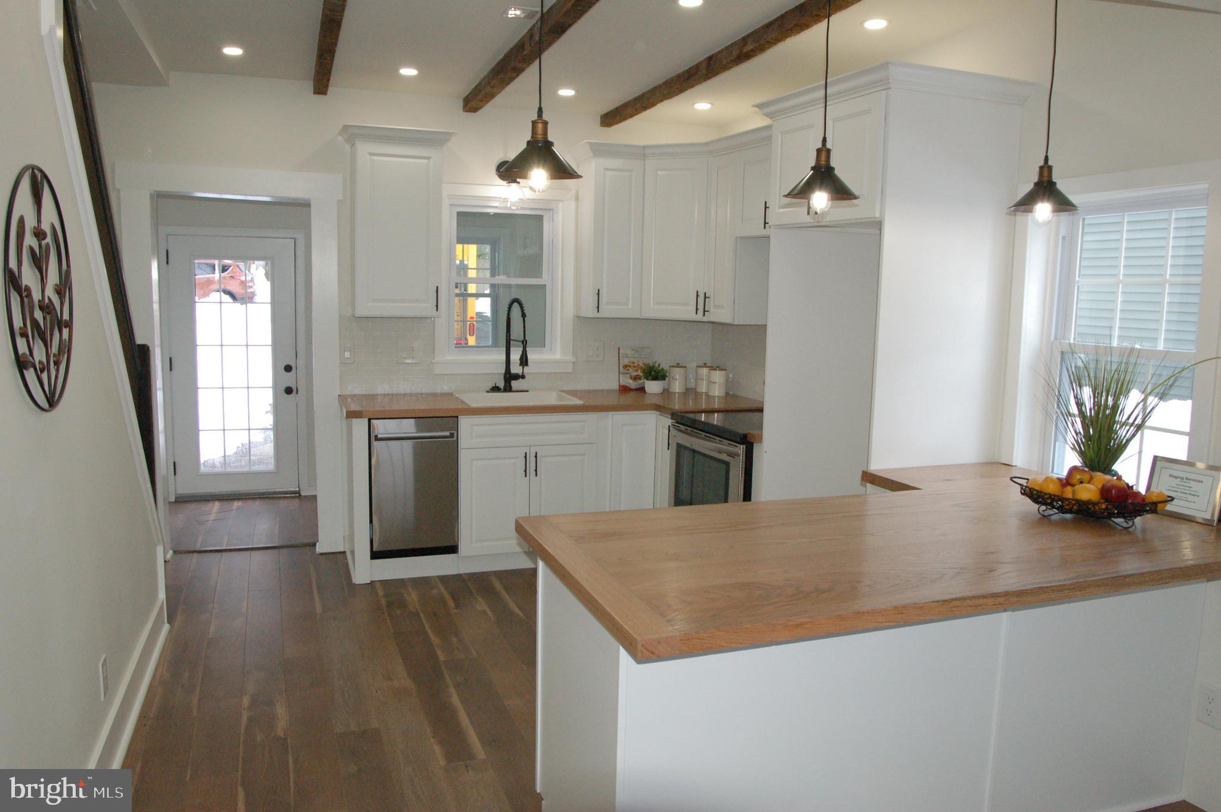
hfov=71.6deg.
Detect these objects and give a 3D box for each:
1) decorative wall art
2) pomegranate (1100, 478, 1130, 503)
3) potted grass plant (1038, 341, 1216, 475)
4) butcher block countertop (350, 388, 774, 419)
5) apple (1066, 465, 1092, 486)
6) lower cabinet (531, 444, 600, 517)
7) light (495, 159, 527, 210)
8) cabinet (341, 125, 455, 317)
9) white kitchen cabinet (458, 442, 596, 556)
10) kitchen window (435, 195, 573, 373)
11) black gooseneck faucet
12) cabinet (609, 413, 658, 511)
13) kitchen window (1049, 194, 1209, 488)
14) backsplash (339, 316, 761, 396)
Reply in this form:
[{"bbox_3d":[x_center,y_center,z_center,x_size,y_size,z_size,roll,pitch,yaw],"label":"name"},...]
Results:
[{"bbox_3d":[-1.339,-0.274,1.998,0.035,0.584,0.606,-1,8,-21],"label":"decorative wall art"},{"bbox_3d":[1.399,0.235,2.348,0.078,0.078,0.078,-1,8,-21],"label":"pomegranate"},{"bbox_3d":[1.655,0.046,2.740,0.420,0.480,0.440,-1,8,-21],"label":"potted grass plant"},{"bbox_3d":[-0.290,-0.006,5.032,2.468,0.038,0.990,-1,8,-21],"label":"butcher block countertop"},{"bbox_3d":[1.410,0.212,2.550,0.078,0.070,0.078,-2,8,-20],"label":"apple"},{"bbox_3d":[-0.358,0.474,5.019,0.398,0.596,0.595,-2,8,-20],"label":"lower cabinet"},{"bbox_3d":[-0.598,-1.356,5.131,0.167,0.308,0.247,-1,8,-21],"label":"light"},{"bbox_3d":[-1.220,-1.026,4.859,0.592,1.024,0.384,-1,8,-21],"label":"cabinet"},{"bbox_3d":[-0.541,0.479,4.951,0.767,0.596,0.595,-2,8,-20],"label":"white kitchen cabinet"},{"bbox_3d":[-0.625,-0.725,5.076,0.850,1.058,0.120,-2,8,-20],"label":"kitchen window"},{"bbox_3d":[-0.581,-0.349,4.985,0.240,0.570,0.220,-2,8,-20],"label":"black gooseneck faucet"},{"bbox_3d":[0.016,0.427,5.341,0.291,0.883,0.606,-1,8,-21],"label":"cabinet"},{"bbox_3d":[1.763,-0.221,2.936,0.110,1.020,0.590,-2,8,-20],"label":"kitchen window"},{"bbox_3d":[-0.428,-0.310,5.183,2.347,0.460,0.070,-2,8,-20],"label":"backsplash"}]

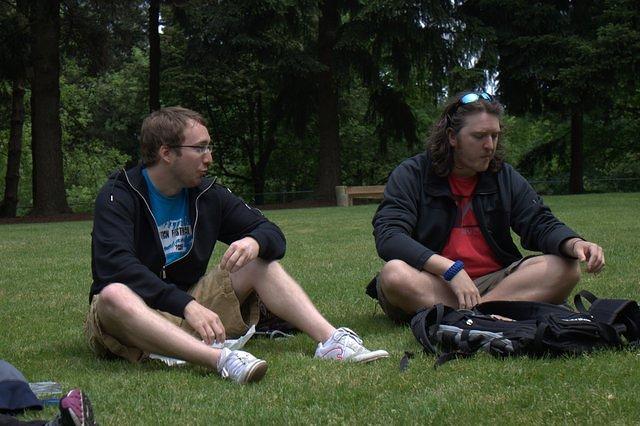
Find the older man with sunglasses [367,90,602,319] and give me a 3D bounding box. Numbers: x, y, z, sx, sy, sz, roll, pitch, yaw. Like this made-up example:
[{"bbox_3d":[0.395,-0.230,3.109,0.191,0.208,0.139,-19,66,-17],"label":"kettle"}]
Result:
[{"bbox_3d":[0.550,-0.007,4.240,0.760,0.820,0.640,-1,4,-20],"label":"older man with sunglasses"}]

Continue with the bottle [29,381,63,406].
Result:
[{"bbox_3d":[-0.810,0.505,3.400,0.210,0.070,0.070,0,3,0],"label":"bottle"}]

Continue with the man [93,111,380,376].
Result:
[{"bbox_3d":[-0.325,0.070,3.860,0.680,0.820,0.890,-3,5,-40],"label":"man"}]

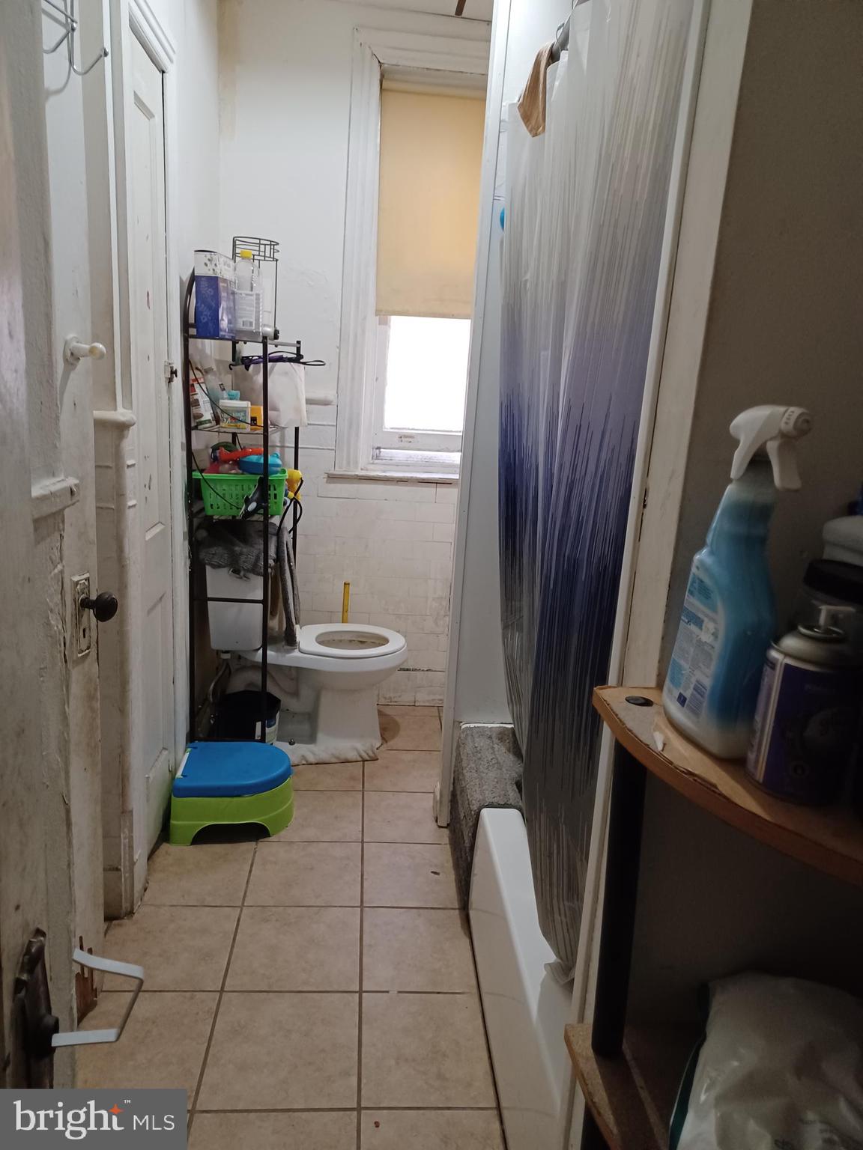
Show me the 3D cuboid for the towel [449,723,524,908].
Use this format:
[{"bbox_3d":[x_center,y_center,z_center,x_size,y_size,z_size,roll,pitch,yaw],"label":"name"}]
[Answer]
[{"bbox_3d":[0.153,0.676,2.359,0.165,0.310,0.480,3,14,-5],"label":"towel"}]

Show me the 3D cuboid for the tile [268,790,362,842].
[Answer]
[{"bbox_3d":[-0.366,0.751,2.588,0.300,0.010,0.300,3,14,-5],"label":"tile"}]

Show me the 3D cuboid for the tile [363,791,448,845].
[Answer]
[{"bbox_3d":[-0.062,0.765,2.614,0.300,0.010,0.300,3,14,-5],"label":"tile"}]

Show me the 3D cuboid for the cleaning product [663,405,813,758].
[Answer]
[{"bbox_3d":[0.249,0.000,0.671,0.064,0.274,0.121,0,15,-13],"label":"cleaning product"}]

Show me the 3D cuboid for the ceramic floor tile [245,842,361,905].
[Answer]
[{"bbox_3d":[-0.344,0.825,2.293,0.300,0.010,0.300,3,14,-5],"label":"ceramic floor tile"}]

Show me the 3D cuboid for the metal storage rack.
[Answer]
[{"bbox_3d":[-0.624,-0.217,2.843,0.250,1.735,0.620,3,14,-1],"label":"metal storage rack"}]

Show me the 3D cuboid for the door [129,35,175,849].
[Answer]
[{"bbox_3d":[-0.751,-0.234,2.187,0.038,2.060,0.410,2,14,-5],"label":"door"}]

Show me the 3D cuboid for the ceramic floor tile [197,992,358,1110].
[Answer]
[{"bbox_3d":[-0.304,0.986,1.731,0.305,0.010,0.300,2,14,-5],"label":"ceramic floor tile"}]

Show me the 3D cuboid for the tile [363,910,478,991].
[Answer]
[{"bbox_3d":[-0.026,0.911,2.023,0.285,0.010,0.300,3,14,-5],"label":"tile"}]

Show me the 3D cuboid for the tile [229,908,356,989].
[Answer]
[{"bbox_3d":[-0.326,0.910,2.024,0.305,0.010,0.300,2,14,-5],"label":"tile"}]

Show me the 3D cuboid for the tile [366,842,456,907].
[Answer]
[{"bbox_3d":[-0.053,0.846,2.343,0.280,0.010,0.300,2,14,-5],"label":"tile"}]

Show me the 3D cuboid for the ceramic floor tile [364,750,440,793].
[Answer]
[{"bbox_3d":[-0.084,0.691,2.909,0.300,0.010,0.300,3,14,-5],"label":"ceramic floor tile"}]

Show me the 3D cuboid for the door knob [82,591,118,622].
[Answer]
[{"bbox_3d":[-0.618,0.058,1.545,0.058,0.056,0.056,7,14,12],"label":"door knob"}]

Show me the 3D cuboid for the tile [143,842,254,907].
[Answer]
[{"bbox_3d":[-0.644,0.822,2.292,0.282,0.010,0.300,2,14,-5],"label":"tile"}]

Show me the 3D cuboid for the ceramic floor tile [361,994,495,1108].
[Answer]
[{"bbox_3d":[-0.004,0.984,1.728,0.285,0.010,0.300,3,14,-5],"label":"ceramic floor tile"}]

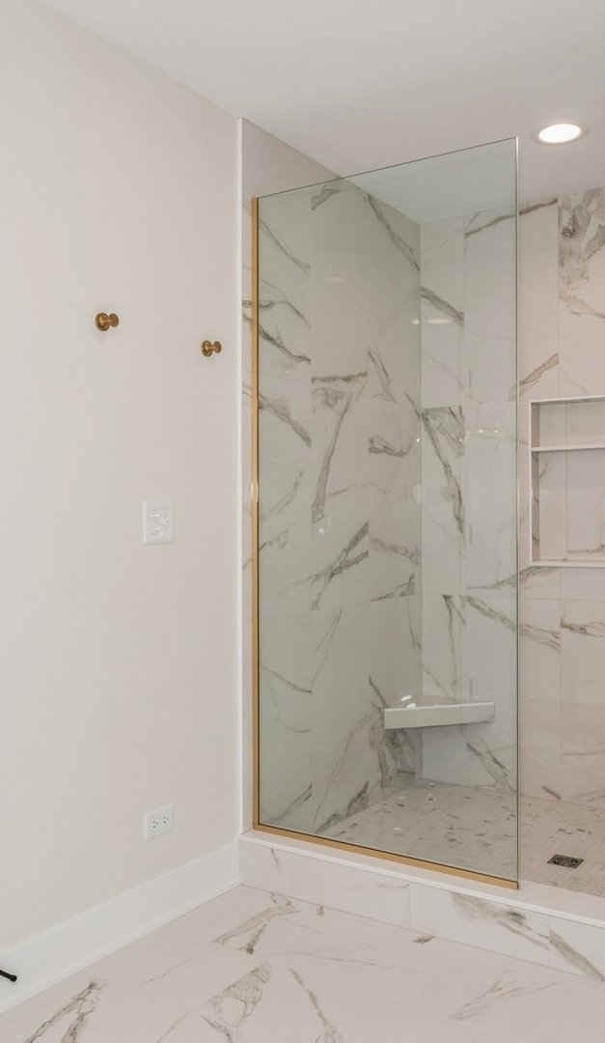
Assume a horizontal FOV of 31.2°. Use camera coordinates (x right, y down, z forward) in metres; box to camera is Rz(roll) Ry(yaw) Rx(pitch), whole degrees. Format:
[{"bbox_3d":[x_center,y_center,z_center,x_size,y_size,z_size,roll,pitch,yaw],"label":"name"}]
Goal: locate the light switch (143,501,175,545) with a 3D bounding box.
[{"bbox_3d":[-0.395,0.004,2.990,0.009,0.117,0.122,0,0,30],"label":"light switch"}]

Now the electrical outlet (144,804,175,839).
[{"bbox_3d":[-0.392,0.821,2.963,0.008,0.071,0.117,0,0,30],"label":"electrical outlet"}]

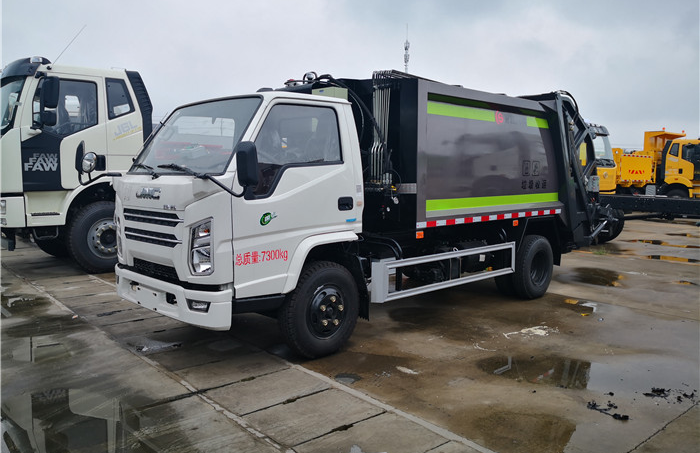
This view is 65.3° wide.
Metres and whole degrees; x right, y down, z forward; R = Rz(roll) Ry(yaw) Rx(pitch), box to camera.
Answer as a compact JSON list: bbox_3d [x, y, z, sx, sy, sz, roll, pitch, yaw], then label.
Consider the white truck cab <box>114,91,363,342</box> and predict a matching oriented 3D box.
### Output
[{"bbox_3d":[-1.027,-0.206,4.766,1.525,1.742,1.752,-5,7,-43],"label":"white truck cab"}]

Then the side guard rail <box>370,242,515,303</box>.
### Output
[{"bbox_3d":[1.008,0.411,5.475,2.237,0.354,0.149,-5,7,-43],"label":"side guard rail"}]

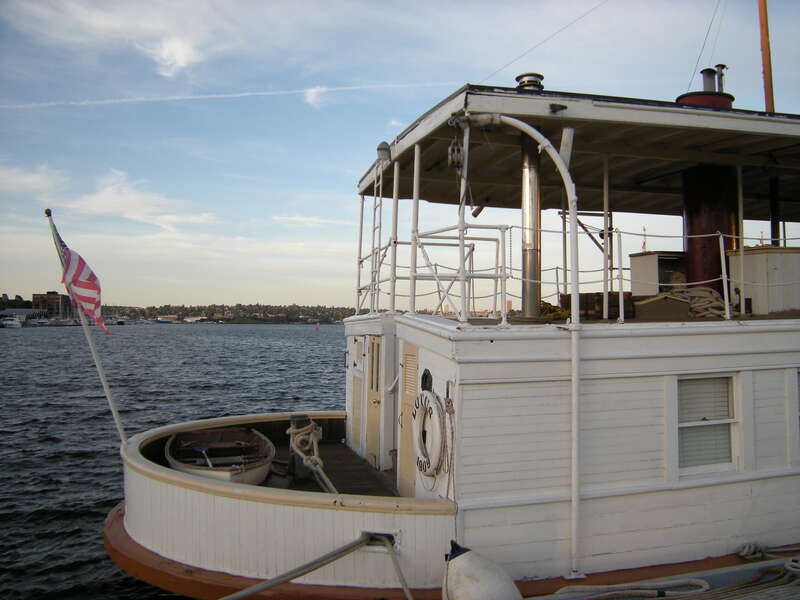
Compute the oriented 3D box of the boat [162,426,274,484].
[{"bbox_3d":[-2.000,1.890,7.220,1.200,0.540,2.700,1,-2,-20],"label":"boat"}]

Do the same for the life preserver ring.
[{"bbox_3d":[0.252,1.209,5.850,0.110,0.770,0.770,1,-2,-15],"label":"life preserver ring"}]

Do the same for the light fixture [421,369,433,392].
[{"bbox_3d":[0.249,0.749,5.960,0.100,0.230,0.120,1,-2,-15],"label":"light fixture"}]

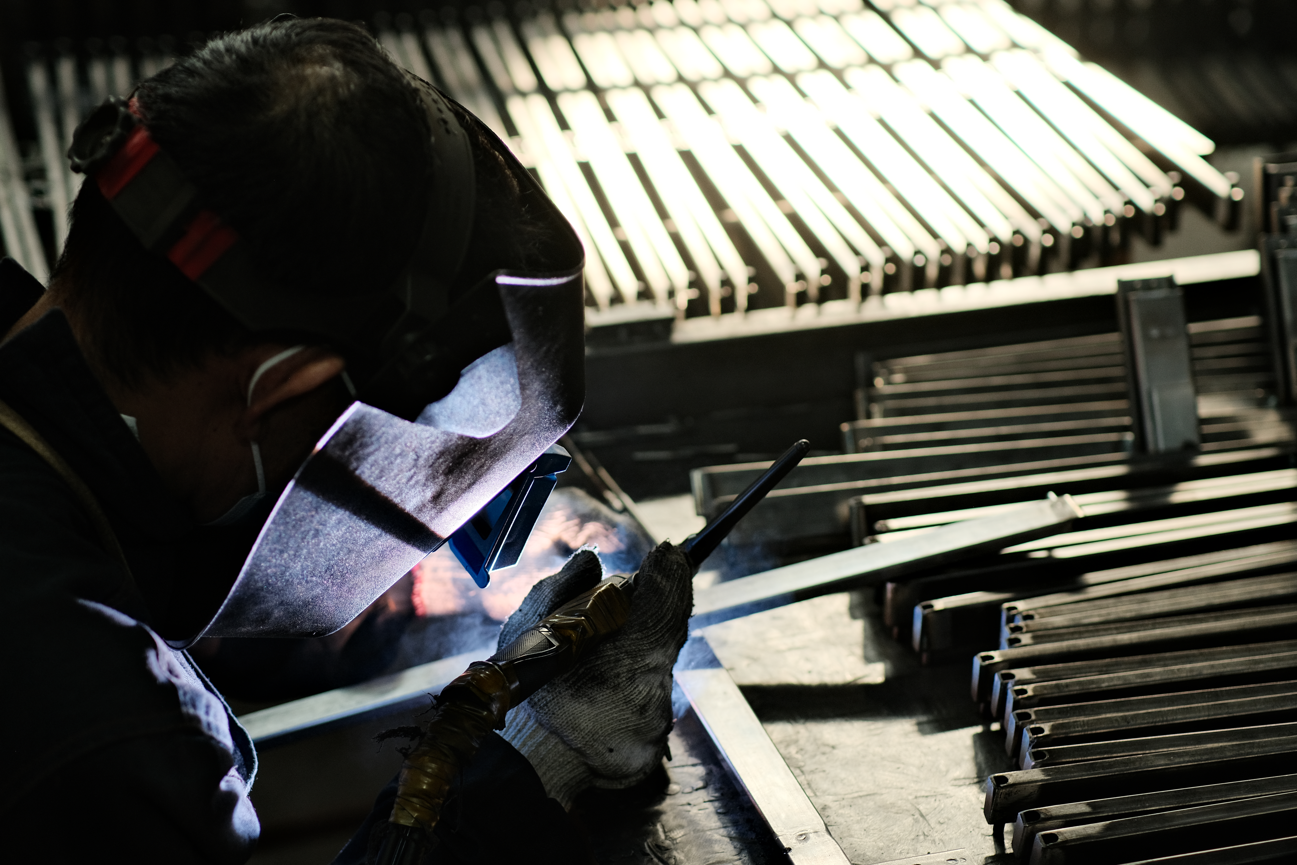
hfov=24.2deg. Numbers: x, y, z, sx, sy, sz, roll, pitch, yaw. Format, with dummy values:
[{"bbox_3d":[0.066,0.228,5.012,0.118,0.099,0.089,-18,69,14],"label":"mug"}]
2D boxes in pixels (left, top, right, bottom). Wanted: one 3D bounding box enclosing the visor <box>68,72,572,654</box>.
[{"bbox_3d":[-0.179,-0.049,1.542,0.285,0.330,0.235,-41,40,1],"label":"visor"}]

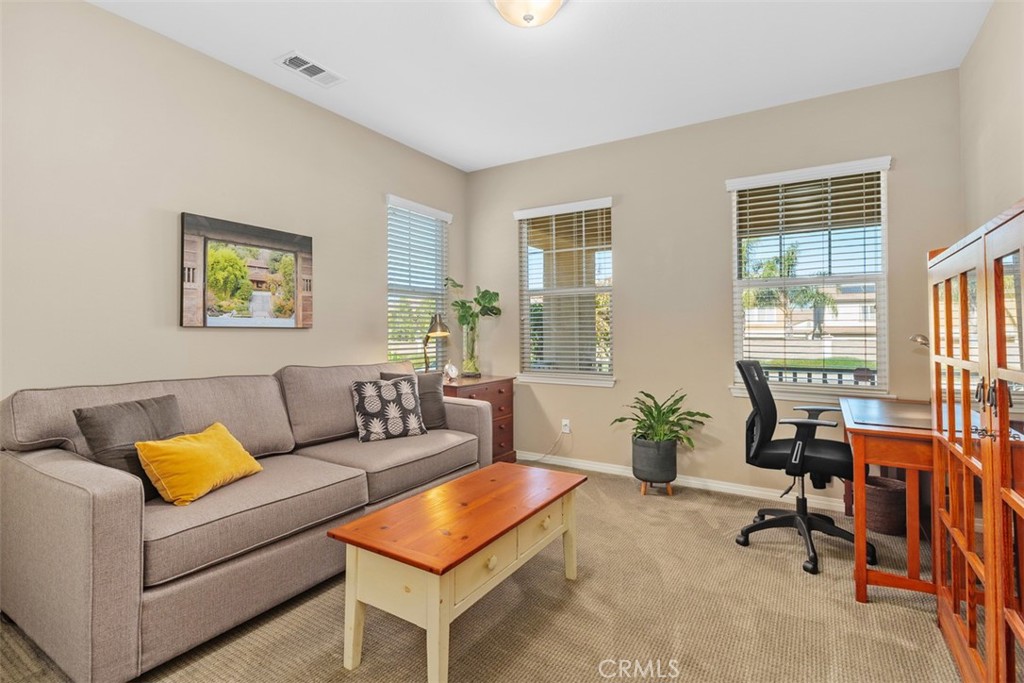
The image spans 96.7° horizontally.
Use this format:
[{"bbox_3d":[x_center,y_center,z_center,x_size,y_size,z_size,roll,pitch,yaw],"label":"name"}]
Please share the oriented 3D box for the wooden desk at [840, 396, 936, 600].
[{"bbox_3d":[2.030,0.753,2.326,0.590,0.760,1.170,1,1,34],"label":"wooden desk"}]

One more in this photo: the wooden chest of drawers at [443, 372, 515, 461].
[{"bbox_3d":[-0.406,0.721,3.957,0.520,0.760,0.830,1,1,33],"label":"wooden chest of drawers"}]

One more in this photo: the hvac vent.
[{"bbox_3d":[-1.187,-1.599,2.699,0.205,0.030,0.360,1,1,32],"label":"hvac vent"}]

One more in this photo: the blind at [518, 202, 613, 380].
[{"bbox_3d":[0.432,-0.429,3.946,0.900,1.470,0.070,1,1,30],"label":"blind"}]

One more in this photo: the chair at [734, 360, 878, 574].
[{"bbox_3d":[1.600,0.625,2.503,0.660,1.010,0.650,1,1,34],"label":"chair"}]

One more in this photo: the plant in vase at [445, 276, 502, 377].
[{"bbox_3d":[-0.350,-0.118,4.119,0.500,0.920,0.450,1,1,30],"label":"plant in vase"}]

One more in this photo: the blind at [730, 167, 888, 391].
[{"bbox_3d":[1.958,-0.412,3.080,0.910,1.470,0.070,1,1,30],"label":"blind"}]

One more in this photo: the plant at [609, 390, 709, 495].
[{"bbox_3d":[1.080,0.739,3.316,0.720,0.750,0.650,1,1,30],"label":"plant"}]

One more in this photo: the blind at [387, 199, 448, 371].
[{"bbox_3d":[-0.767,-0.428,3.890,0.070,1.460,0.740,1,1,33],"label":"blind"}]

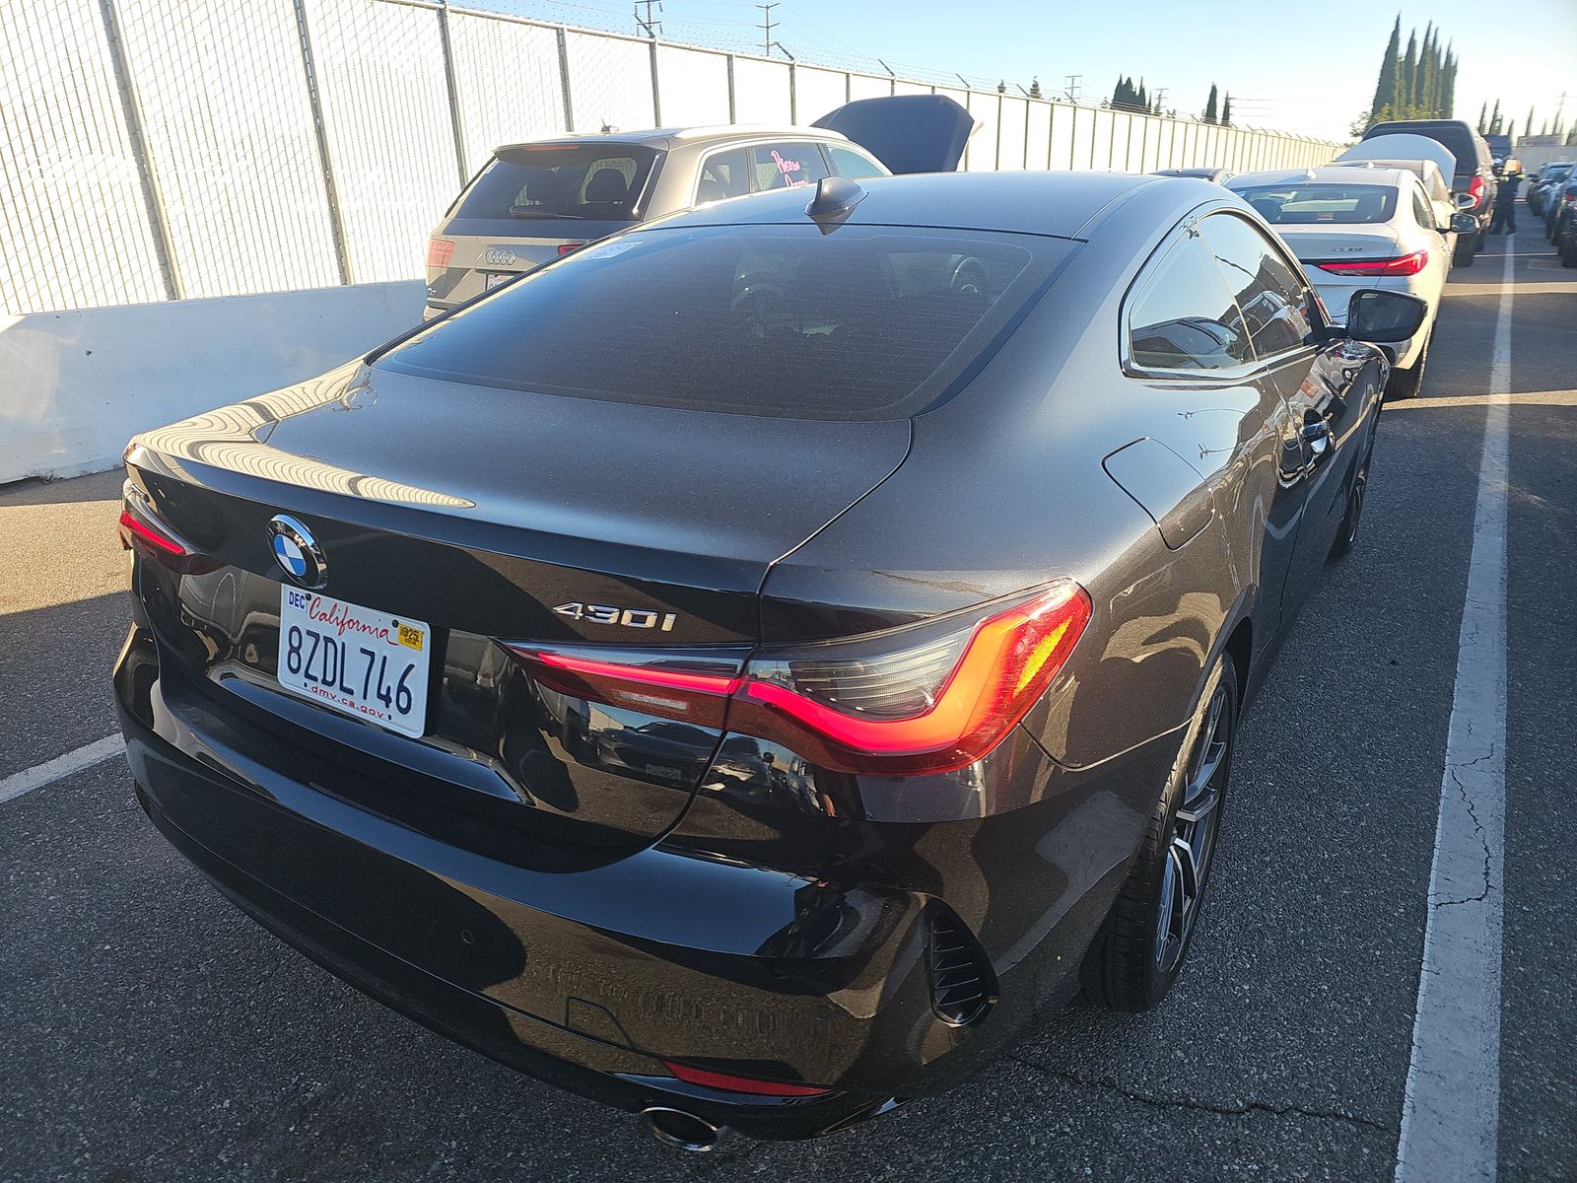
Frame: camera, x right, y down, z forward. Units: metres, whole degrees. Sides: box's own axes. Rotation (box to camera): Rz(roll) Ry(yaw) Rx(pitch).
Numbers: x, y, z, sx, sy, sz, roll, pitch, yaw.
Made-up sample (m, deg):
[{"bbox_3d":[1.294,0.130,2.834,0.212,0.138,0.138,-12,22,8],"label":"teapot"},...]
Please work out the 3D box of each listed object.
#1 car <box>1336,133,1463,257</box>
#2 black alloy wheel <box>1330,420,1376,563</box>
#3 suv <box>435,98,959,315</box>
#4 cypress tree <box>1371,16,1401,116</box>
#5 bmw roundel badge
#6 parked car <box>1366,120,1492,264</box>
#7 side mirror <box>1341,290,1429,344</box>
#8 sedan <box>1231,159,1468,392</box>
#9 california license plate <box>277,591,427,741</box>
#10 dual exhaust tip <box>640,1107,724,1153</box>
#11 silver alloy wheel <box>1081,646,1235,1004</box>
[{"bbox_3d":[7.471,-4.731,13.415,1.850,1.780,4.650,11,24,31],"label":"car"},{"bbox_3d":[2.154,-0.484,4.161,0.235,0.655,0.655,11,24,31],"label":"black alloy wheel"},{"bbox_3d":[-0.311,-2.559,7.927,1.980,1.880,5.050,12,24,31],"label":"suv"},{"bbox_3d":[46.233,-37.261,81.058,1.900,12.900,1.900,11,24,31],"label":"cypress tree"},{"bbox_3d":[-0.593,-0.049,1.270,0.095,0.095,0.013,12,35,31],"label":"bmw roundel badge"},{"bbox_3d":[10.552,-6.598,17.504,2.000,1.950,5.700,12,24,31],"label":"parked car"},{"bbox_3d":[1.726,-0.794,3.035,0.215,0.150,0.130,12,24,31],"label":"side mirror"},{"bbox_3d":[4.248,-2.565,8.418,1.830,1.430,4.620,11,24,31],"label":"sedan"},{"bbox_3d":[-0.568,0.083,1.354,0.305,0.152,0.012,12,11,31],"label":"california license plate"},{"bbox_3d":[-0.109,0.605,1.212,0.100,0.085,0.100,12,24,31],"label":"dual exhaust tip"},{"bbox_3d":[0.639,0.403,1.936,0.235,0.655,0.655,11,24,31],"label":"silver alloy wheel"}]

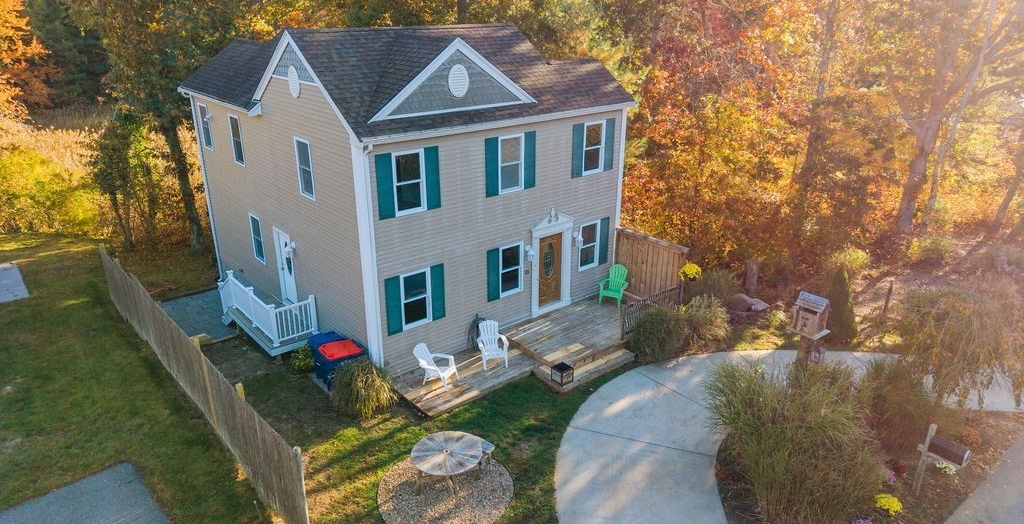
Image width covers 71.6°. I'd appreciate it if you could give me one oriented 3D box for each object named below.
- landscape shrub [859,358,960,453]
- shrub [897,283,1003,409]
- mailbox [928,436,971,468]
[{"bbox_3d":[8.171,2.846,14.572,1.840,1.680,1.840,-17,27,-37],"label":"landscape shrub"},{"bbox_3d":[10.203,1.744,16.305,2.150,2.500,2.150,-17,27,-37],"label":"shrub"},{"bbox_3d":[7.652,3.303,12.442,0.240,0.280,0.560,-16,26,-37],"label":"mailbox"}]

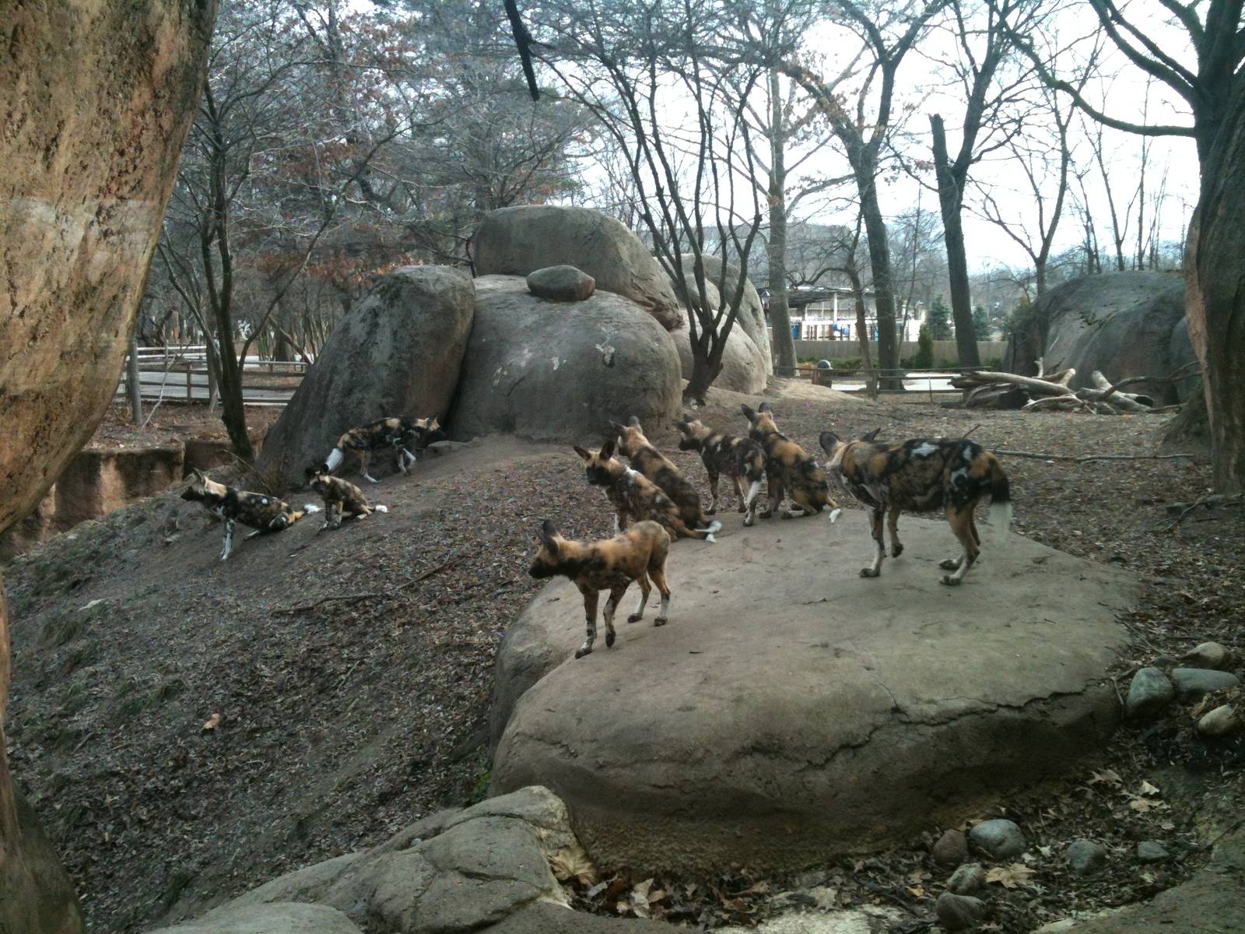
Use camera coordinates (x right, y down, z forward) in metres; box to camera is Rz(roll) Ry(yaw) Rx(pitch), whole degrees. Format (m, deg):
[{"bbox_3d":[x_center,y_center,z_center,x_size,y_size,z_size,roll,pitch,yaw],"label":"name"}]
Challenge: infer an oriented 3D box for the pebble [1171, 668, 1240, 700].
[{"bbox_3d":[2.643,0.984,5.700,0.280,0.126,0.200,0,6,0],"label":"pebble"}]

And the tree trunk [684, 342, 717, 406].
[{"bbox_3d":[1.116,-1.340,18.000,0.462,0.899,0.462,0,6,0],"label":"tree trunk"}]

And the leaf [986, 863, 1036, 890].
[{"bbox_3d":[1.247,1.313,4.040,0.165,0.030,0.140,0,6,0],"label":"leaf"}]

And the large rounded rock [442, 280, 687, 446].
[{"bbox_3d":[-0.742,-1.366,16.000,2.893,2.043,2.600,0,6,0],"label":"large rounded rock"}]

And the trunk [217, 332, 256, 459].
[{"bbox_3d":[-4.292,-0.768,13.924,0.270,1.394,0.270,-7,6,1],"label":"trunk"}]

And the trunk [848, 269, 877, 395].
[{"bbox_3d":[4.266,-2.401,22.373,0.260,2.319,0.260,-8,6,1],"label":"trunk"}]

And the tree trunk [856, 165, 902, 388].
[{"bbox_3d":[5.225,-3.868,25.751,0.520,4.532,0.520,-6,6,1],"label":"tree trunk"}]

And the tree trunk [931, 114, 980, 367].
[{"bbox_3d":[8.381,-5.652,31.654,0.620,6.316,0.620,-8,6,1],"label":"tree trunk"}]

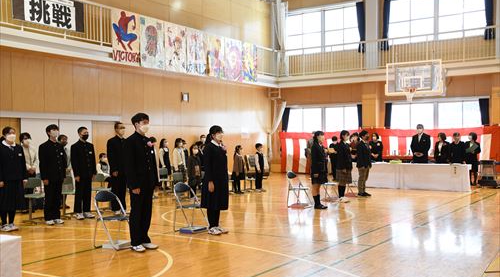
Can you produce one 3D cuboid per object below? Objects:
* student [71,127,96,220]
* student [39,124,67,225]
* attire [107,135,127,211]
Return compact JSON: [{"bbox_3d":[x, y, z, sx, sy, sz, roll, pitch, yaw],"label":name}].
[{"bbox_3d":[-3.096,0.630,10.076,0.290,1.690,0.470,-1,-1,34],"label":"student"},{"bbox_3d":[-3.428,0.607,9.428,0.290,1.730,0.470,-1,-1,34],"label":"student"},{"bbox_3d":[-2.555,0.680,10.584,0.290,1.470,0.470,-1,-1,34],"label":"attire"}]

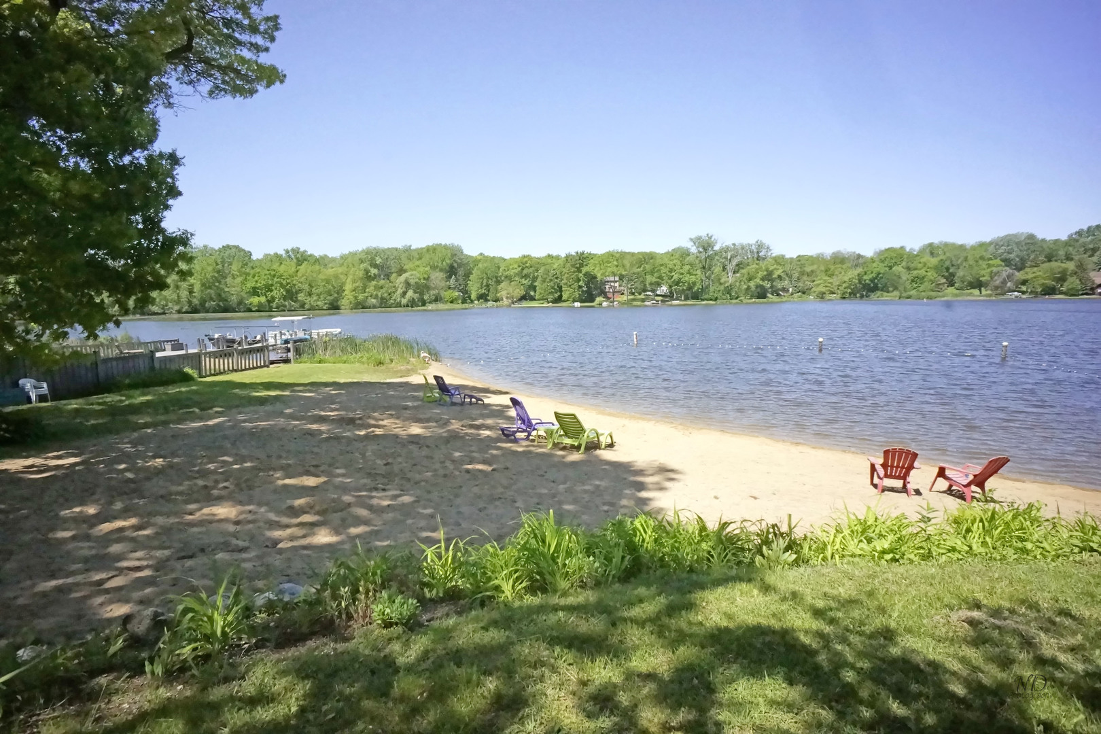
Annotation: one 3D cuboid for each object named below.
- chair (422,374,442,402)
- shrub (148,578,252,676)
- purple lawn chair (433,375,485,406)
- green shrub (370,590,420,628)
[{"bbox_3d":[-3.739,0.709,23.900,0.850,0.930,0.630,-2,6,-18],"label":"chair"},{"bbox_3d":[-2.144,1.567,4.500,0.580,0.480,0.520,0,6,0],"label":"shrub"},{"bbox_3d":[-2.870,0.758,23.100,1.480,0.930,0.620,-3,6,-28],"label":"purple lawn chair"},{"bbox_3d":[-1.058,1.641,5.000,0.320,0.220,0.300,0,6,0],"label":"green shrub"}]

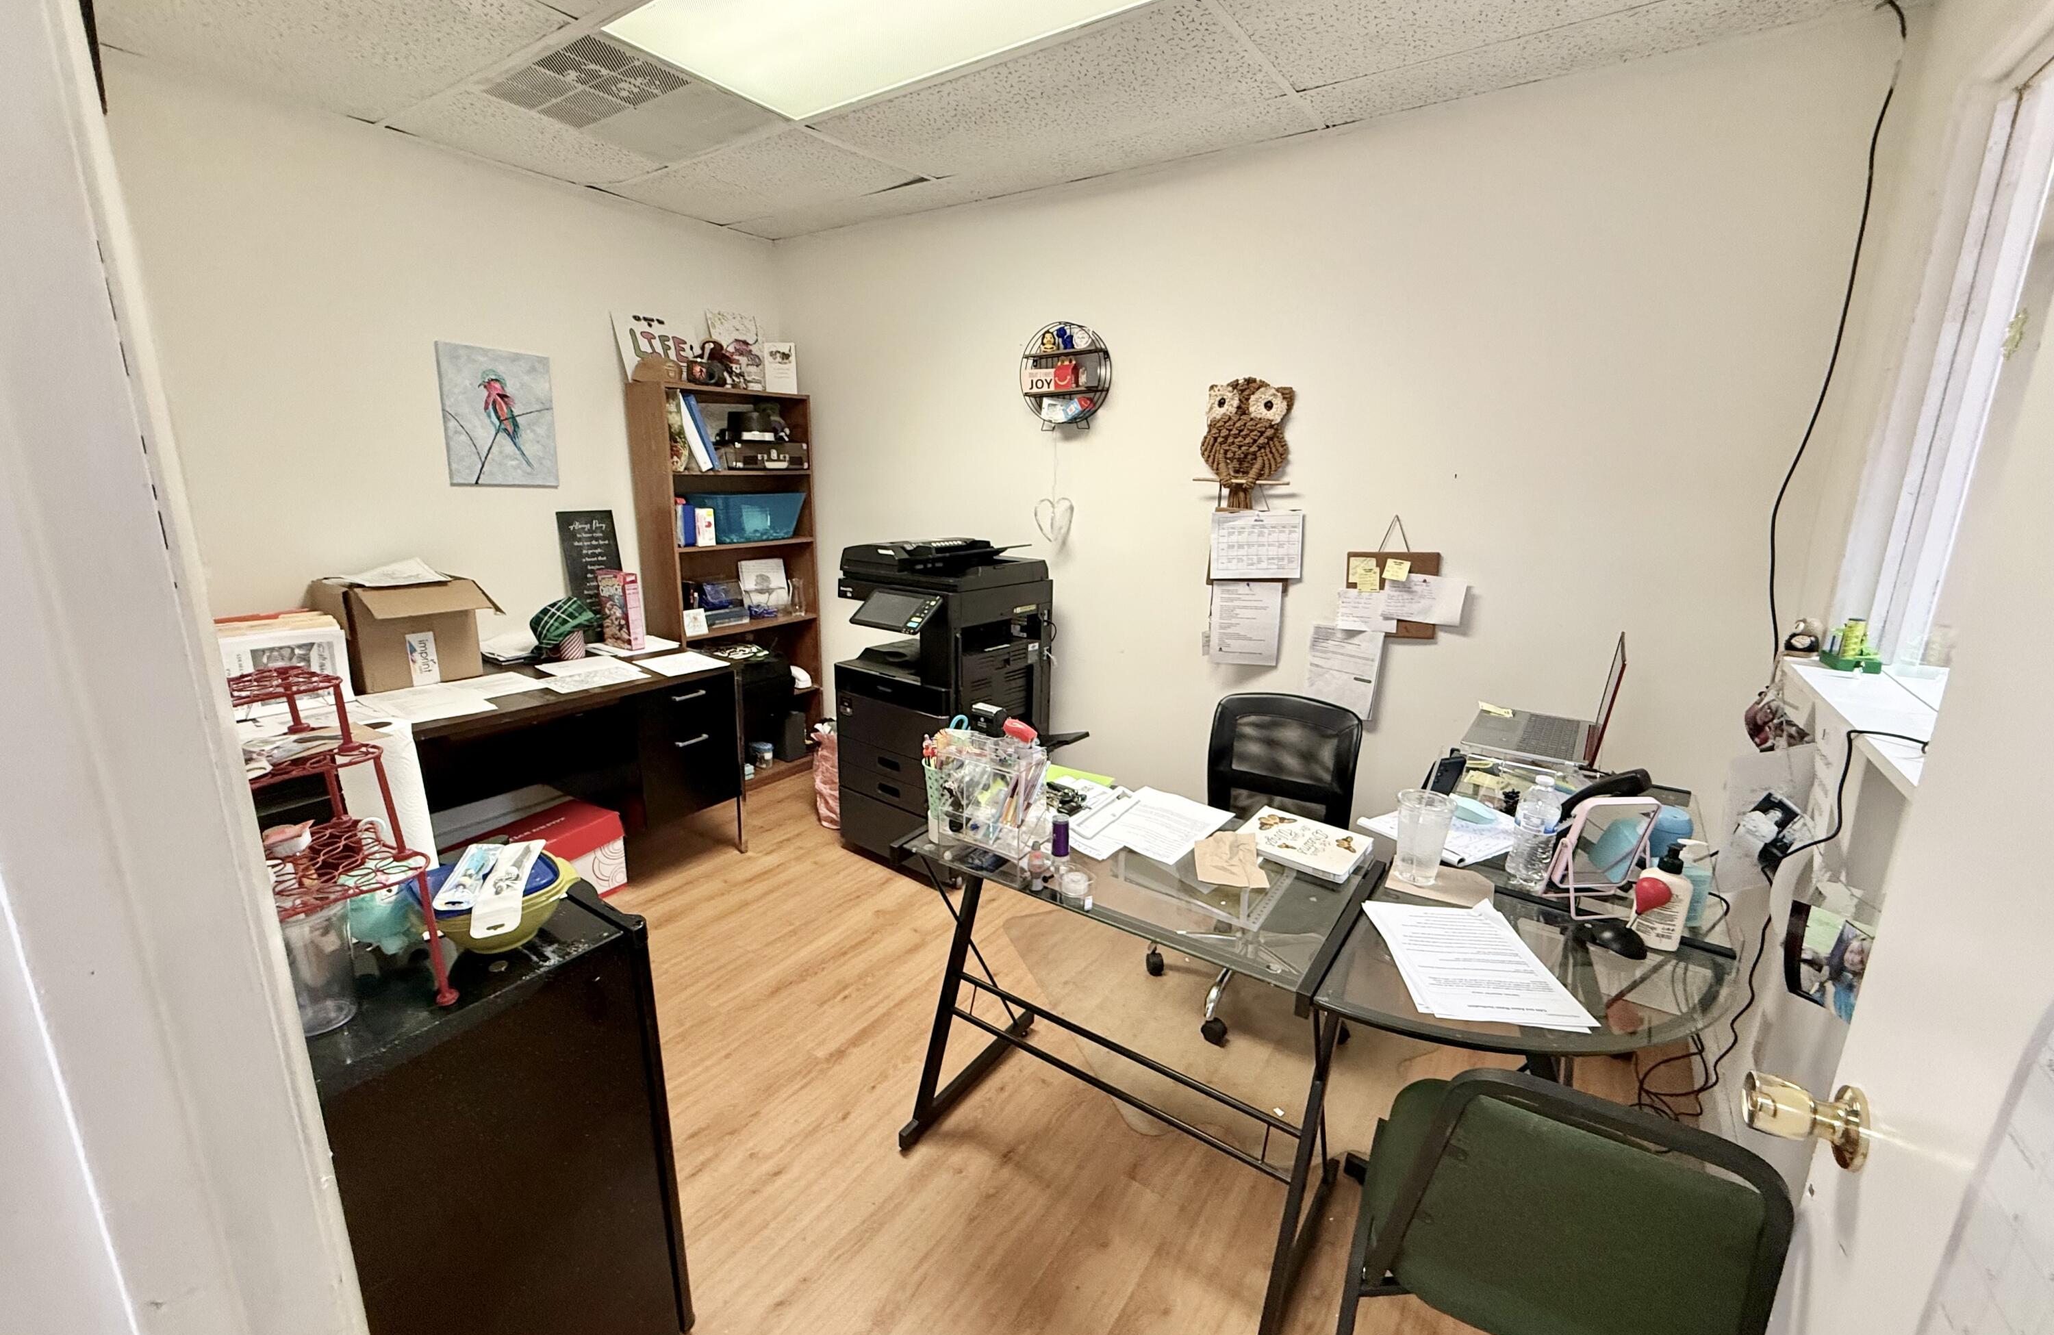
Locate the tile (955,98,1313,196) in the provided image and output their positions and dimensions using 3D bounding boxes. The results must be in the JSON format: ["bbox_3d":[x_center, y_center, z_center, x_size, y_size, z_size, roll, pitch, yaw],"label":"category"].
[{"bbox_3d":[0.246,-1.608,2.608,1.200,0.020,0.250,10,16,33],"label":"tile"}]

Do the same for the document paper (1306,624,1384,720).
[{"bbox_3d":[0.988,0.021,2.604,0.216,0.279,0.012,15,19,32],"label":"document paper"}]

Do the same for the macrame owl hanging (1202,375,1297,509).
[{"bbox_3d":[0.690,-0.707,2.638,0.300,0.410,0.070,10,17,33],"label":"macrame owl hanging"}]

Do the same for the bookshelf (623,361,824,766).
[{"bbox_3d":[-1.256,-0.308,3.640,0.260,1.712,0.700,10,17,33],"label":"bookshelf"}]

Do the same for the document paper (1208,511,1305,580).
[{"bbox_3d":[0.736,-0.389,2.674,0.288,0.213,0.010,10,16,33],"label":"document paper"}]

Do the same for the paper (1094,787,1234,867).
[{"bbox_3d":[0.261,0.308,1.653,0.216,0.010,0.285,10,16,35],"label":"paper"}]

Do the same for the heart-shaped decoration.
[{"bbox_3d":[0.101,-0.540,3.074,0.172,0.170,0.015,10,16,33],"label":"heart-shaped decoration"}]

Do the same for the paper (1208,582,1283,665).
[{"bbox_3d":[0.726,-0.141,2.753,0.222,0.280,0.015,10,17,33],"label":"paper"}]

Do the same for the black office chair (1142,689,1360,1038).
[{"bbox_3d":[0.625,0.499,2.216,0.570,0.830,0.600,10,16,33],"label":"black office chair"}]

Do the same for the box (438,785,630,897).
[{"bbox_3d":[-1.601,0.668,2.677,0.240,0.270,0.530,7,15,23],"label":"box"}]

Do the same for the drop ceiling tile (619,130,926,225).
[{"bbox_3d":[-0.941,-1.691,2.893,1.070,0.020,0.570,10,16,33],"label":"drop ceiling tile"}]

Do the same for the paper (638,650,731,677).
[{"bbox_3d":[-1.214,-0.014,2.922,0.279,0.008,0.220,13,18,40],"label":"paper"}]

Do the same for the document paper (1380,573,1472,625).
[{"bbox_3d":[1.156,-0.195,2.427,0.215,0.130,0.012,10,16,33],"label":"document paper"}]

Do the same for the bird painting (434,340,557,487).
[{"bbox_3d":[-1.786,-0.843,2.826,0.020,0.450,0.355,10,16,33],"label":"bird painting"}]

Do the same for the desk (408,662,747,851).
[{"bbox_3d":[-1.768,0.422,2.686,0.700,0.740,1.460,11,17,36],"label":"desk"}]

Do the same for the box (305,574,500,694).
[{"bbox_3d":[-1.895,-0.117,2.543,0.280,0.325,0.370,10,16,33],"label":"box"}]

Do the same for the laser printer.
[{"bbox_3d":[-0.311,0.105,3.091,0.585,1.160,0.610,10,16,33],"label":"laser printer"}]

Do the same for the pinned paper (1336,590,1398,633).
[{"bbox_3d":[1.037,-0.166,2.525,0.176,0.127,0.012,10,17,33],"label":"pinned paper"}]

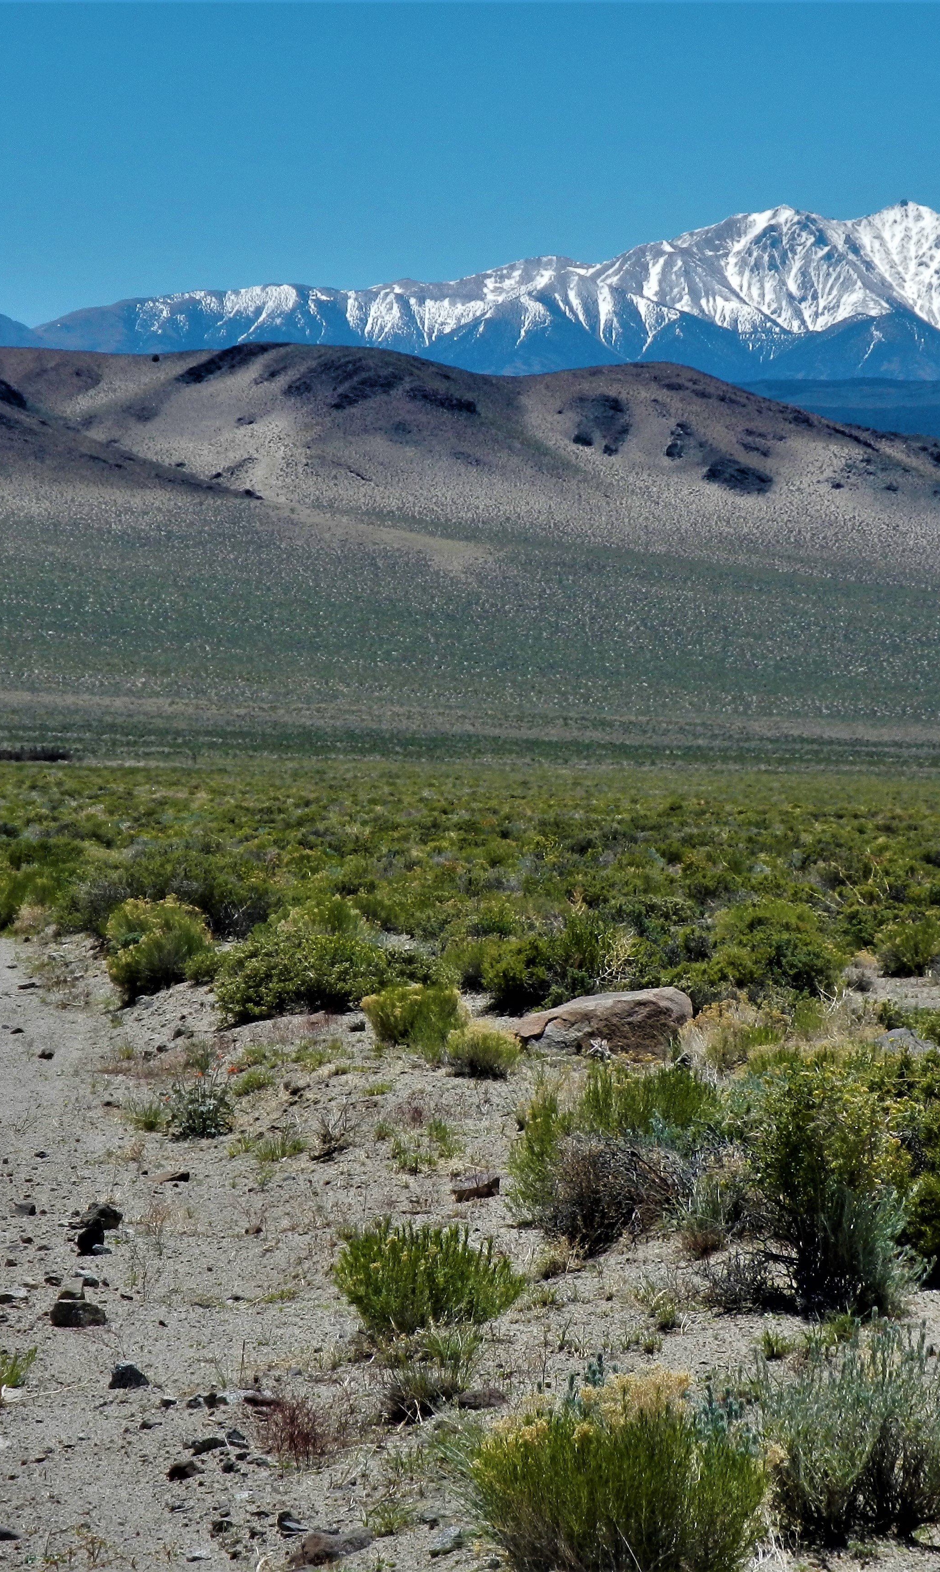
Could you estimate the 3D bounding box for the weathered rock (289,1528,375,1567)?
[{"bbox_3d":[-0.266,1.462,12.669,0.163,0.065,0.122,0,0,0],"label":"weathered rock"}]

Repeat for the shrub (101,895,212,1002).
[{"bbox_3d":[-1.790,0.935,37.868,0.620,0.601,0.585,0,0,0],"label":"shrub"}]

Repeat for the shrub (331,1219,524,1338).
[{"bbox_3d":[-0.113,1.308,17.517,0.508,0.317,0.453,0,0,0],"label":"shrub"}]

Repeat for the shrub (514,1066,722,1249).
[{"bbox_3d":[0.440,1.114,19.826,0.639,0.546,0.639,0,0,0],"label":"shrub"}]

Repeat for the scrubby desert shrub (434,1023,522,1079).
[{"bbox_3d":[0.032,1.169,29.074,0.390,0.247,0.370,0,0,0],"label":"scrubby desert shrub"}]

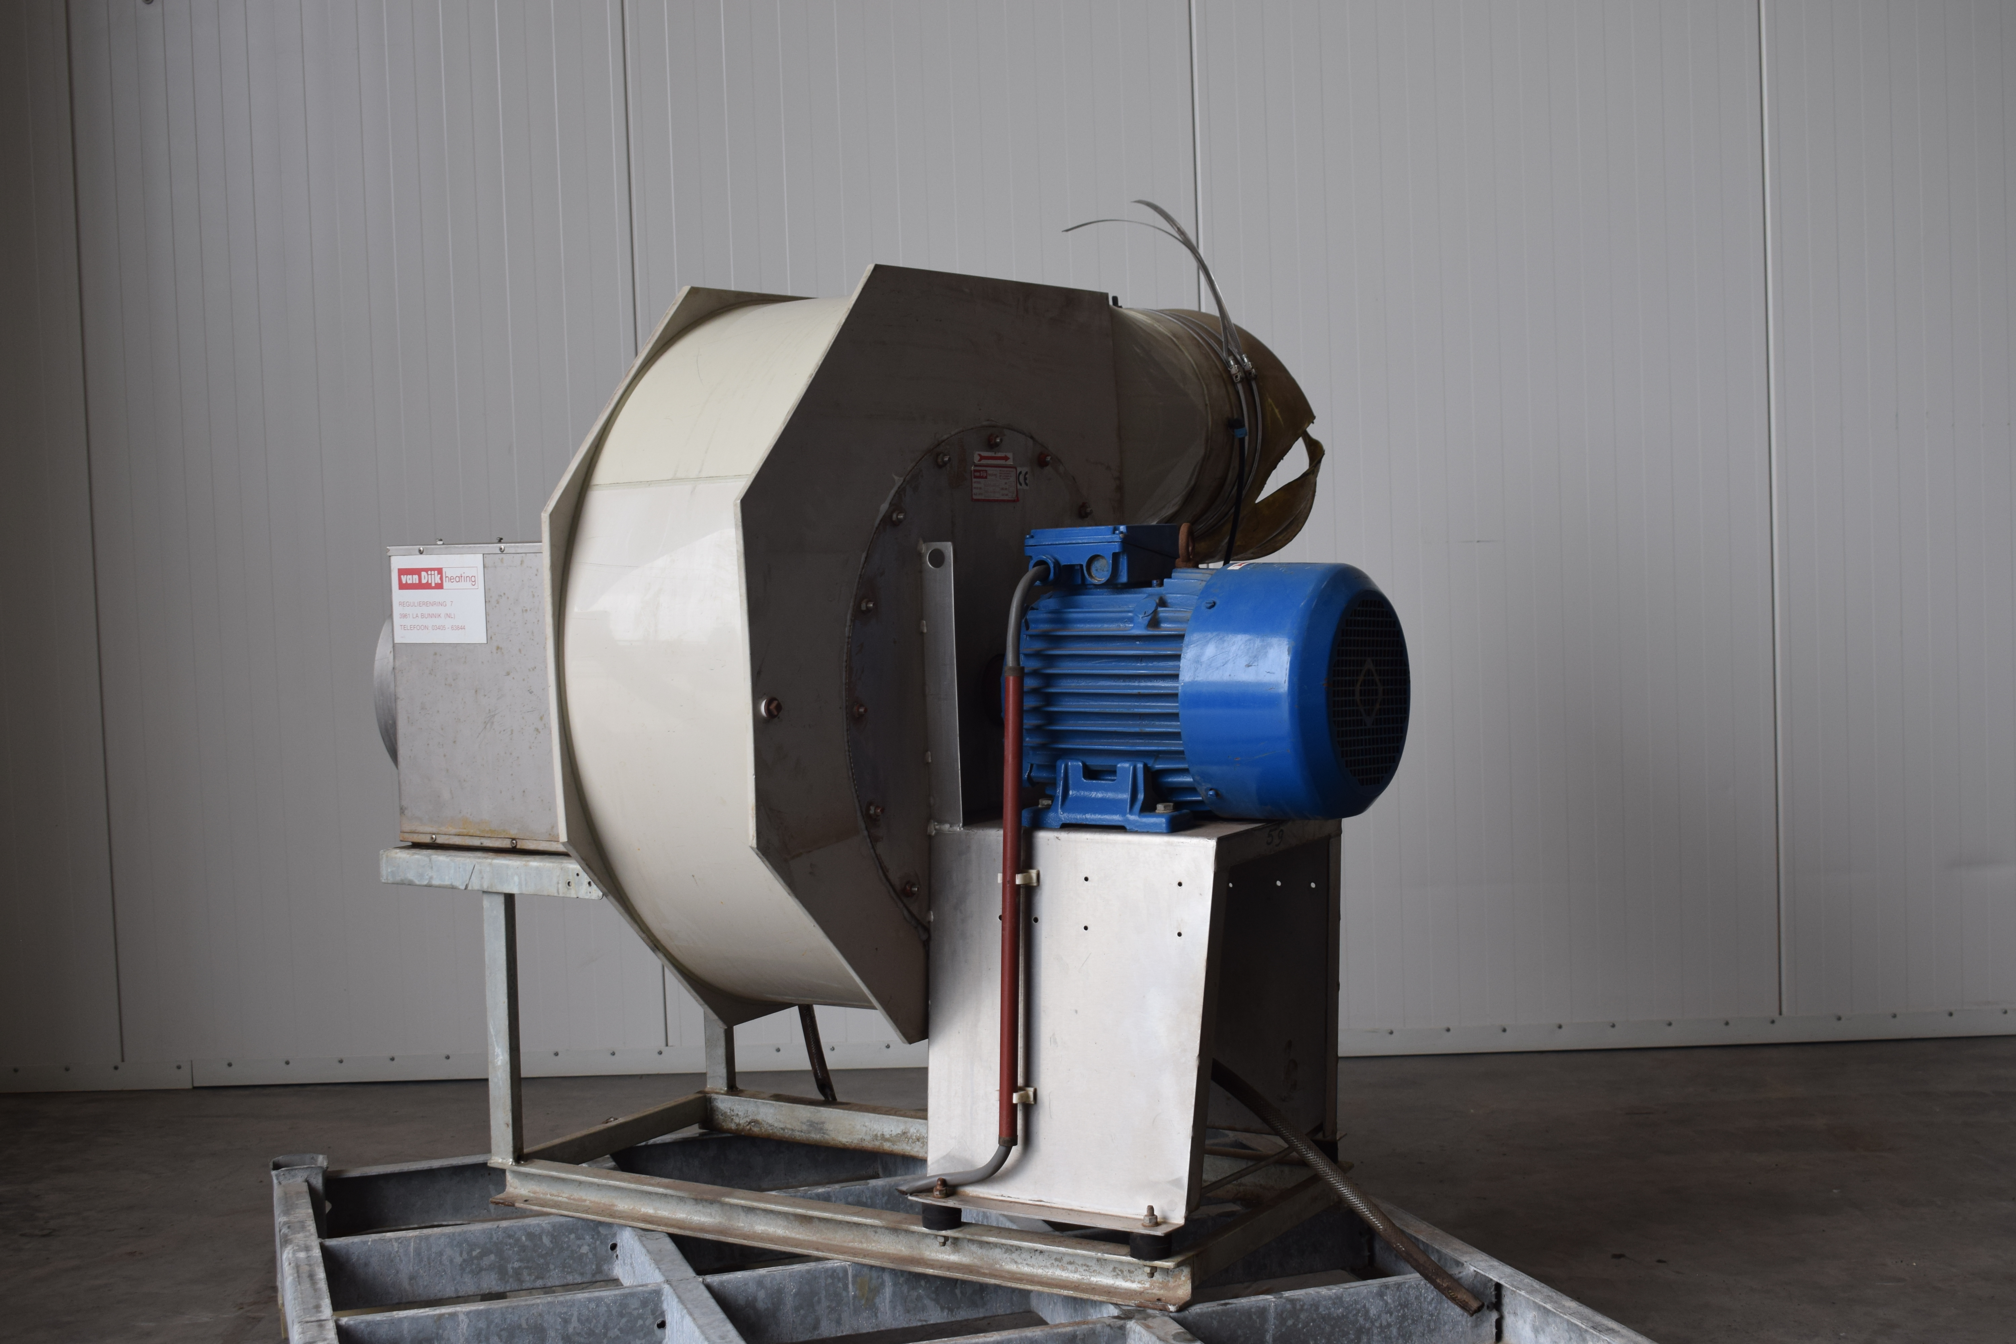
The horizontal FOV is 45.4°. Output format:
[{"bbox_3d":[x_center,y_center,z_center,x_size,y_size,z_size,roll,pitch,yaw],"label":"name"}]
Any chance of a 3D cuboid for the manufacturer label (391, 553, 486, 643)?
[{"bbox_3d":[-0.668,-0.085,2.828,0.149,0.104,0.004,0,3,33],"label":"manufacturer label"}]

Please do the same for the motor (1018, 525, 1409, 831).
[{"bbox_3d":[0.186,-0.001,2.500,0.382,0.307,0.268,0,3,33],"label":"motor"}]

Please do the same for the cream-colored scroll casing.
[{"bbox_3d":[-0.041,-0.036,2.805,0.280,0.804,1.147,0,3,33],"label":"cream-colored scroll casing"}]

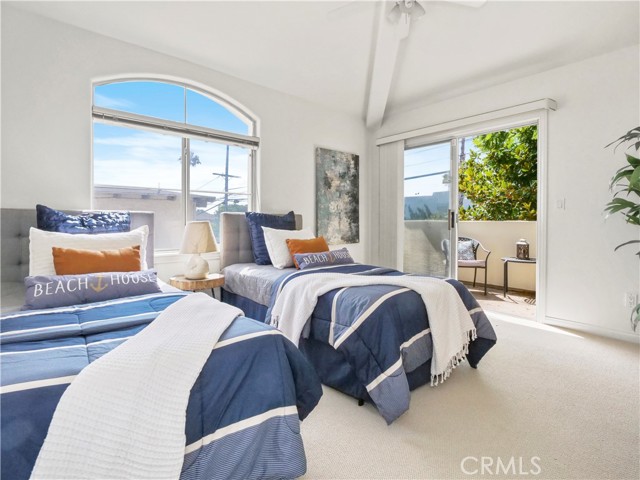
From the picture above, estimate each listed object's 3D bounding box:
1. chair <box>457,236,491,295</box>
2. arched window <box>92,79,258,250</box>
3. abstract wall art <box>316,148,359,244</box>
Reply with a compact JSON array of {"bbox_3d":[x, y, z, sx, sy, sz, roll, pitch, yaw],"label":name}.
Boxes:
[{"bbox_3d":[2.230,0.350,4.580,0.640,0.830,0.640,1,2,22],"label":"chair"},{"bbox_3d":[-1.310,-0.730,2.965,1.500,1.660,0.100,-2,3,-40],"label":"arched window"},{"bbox_3d":[0.277,-0.593,4.225,0.800,1.300,0.040,-2,3,-40],"label":"abstract wall art"}]

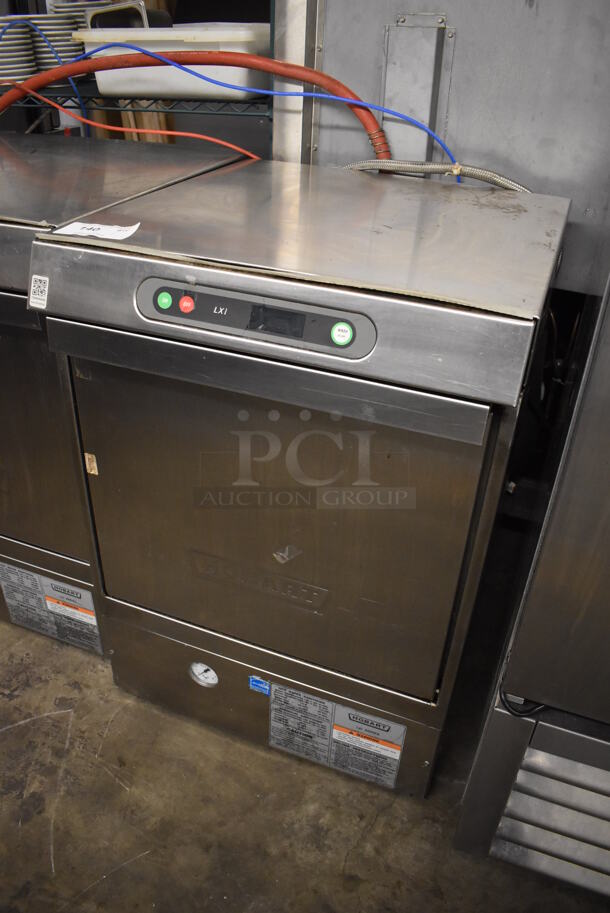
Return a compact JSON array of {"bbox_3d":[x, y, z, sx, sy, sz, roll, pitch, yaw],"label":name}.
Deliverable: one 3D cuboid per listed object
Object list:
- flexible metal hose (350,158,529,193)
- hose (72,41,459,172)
[{"bbox_3d":[0.245,-0.534,1.288,0.360,0.045,0.045,15,34,19],"label":"flexible metal hose"},{"bbox_3d":[-0.100,-0.692,1.348,0.830,0.190,0.100,14,34,17],"label":"hose"}]

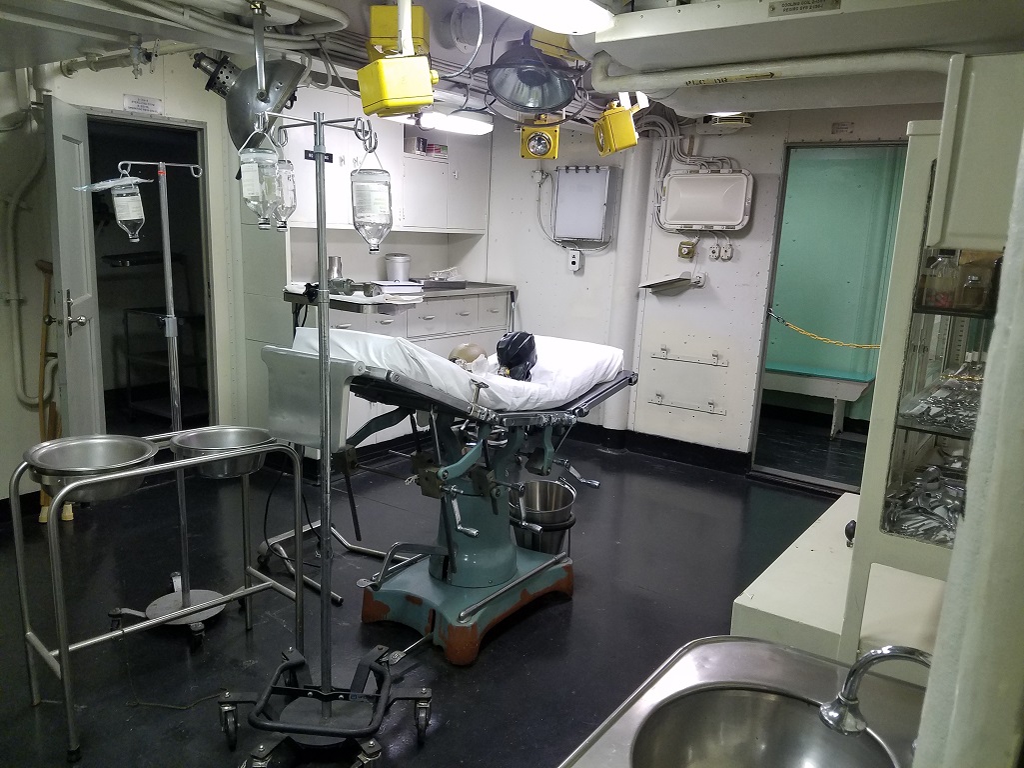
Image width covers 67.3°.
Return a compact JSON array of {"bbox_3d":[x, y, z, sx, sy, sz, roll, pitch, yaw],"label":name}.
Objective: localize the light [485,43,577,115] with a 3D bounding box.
[{"bbox_3d":[0.088,-1.272,3.039,0.360,0.250,0.360,1,-10,0],"label":"light"}]

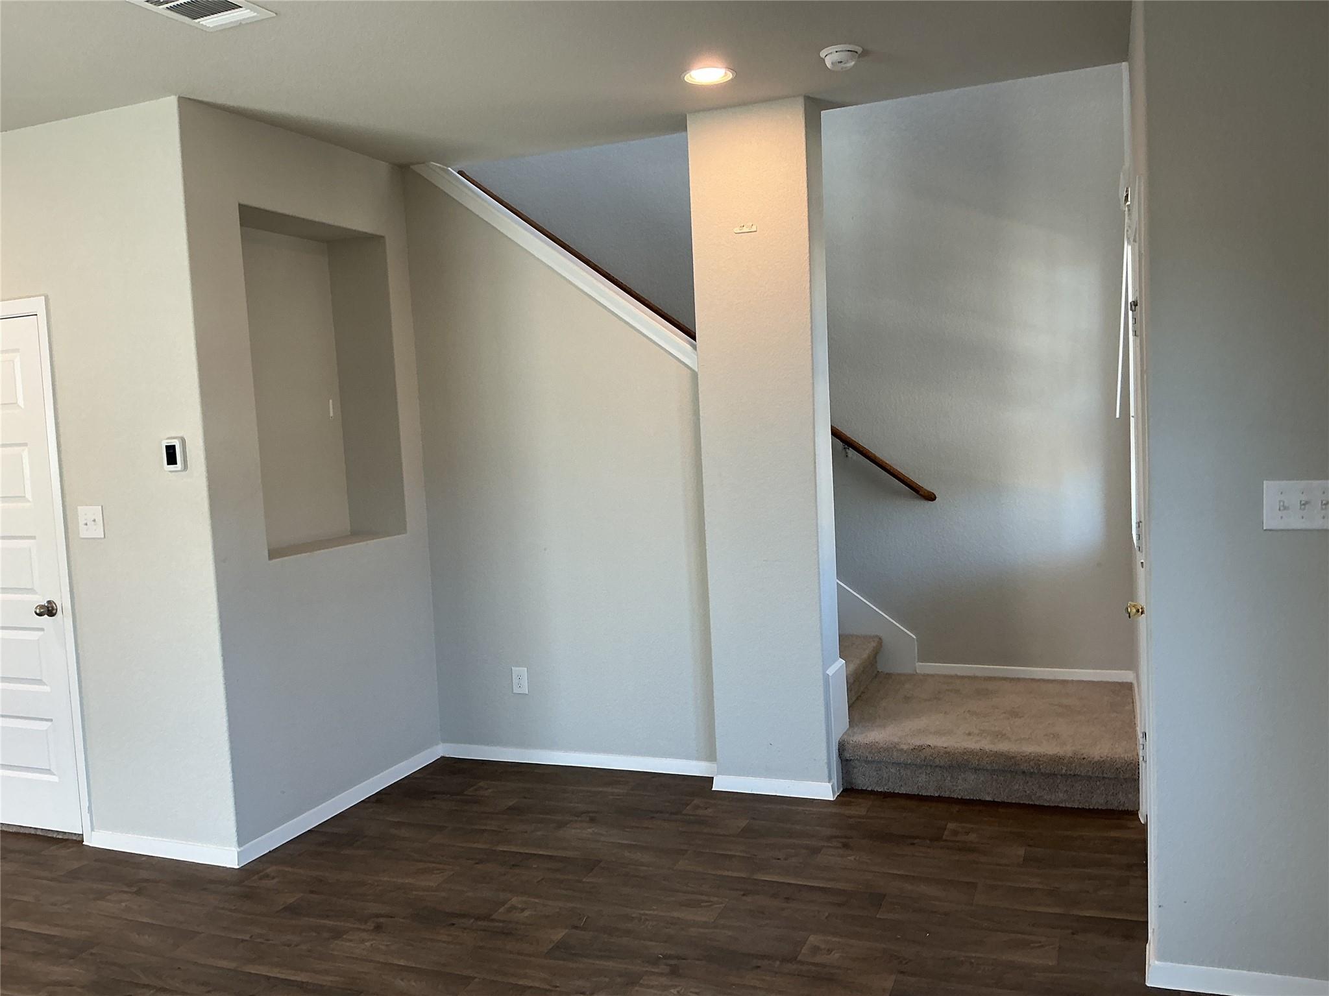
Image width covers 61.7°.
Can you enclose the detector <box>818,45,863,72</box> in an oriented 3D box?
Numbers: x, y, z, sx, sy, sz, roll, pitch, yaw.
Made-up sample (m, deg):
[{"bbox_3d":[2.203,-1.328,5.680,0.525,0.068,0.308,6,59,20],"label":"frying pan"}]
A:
[{"bbox_3d":[0.596,-1.473,3.743,0.145,0.055,0.145,-1,4,22],"label":"detector"}]

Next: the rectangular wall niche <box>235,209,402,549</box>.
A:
[{"bbox_3d":[-1.519,-0.462,4.655,0.312,1.337,0.890,-1,4,22],"label":"rectangular wall niche"}]

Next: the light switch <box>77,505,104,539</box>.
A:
[{"bbox_3d":[-2.164,0.092,4.193,0.119,0.118,0.012,-1,4,22],"label":"light switch"}]

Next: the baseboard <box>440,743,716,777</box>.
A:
[{"bbox_3d":[-0.415,1.180,5.007,1.380,0.064,0.016,-1,4,22],"label":"baseboard"}]

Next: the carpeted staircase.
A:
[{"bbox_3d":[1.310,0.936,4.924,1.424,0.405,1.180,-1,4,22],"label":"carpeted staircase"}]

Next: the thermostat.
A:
[{"bbox_3d":[-1.756,-0.153,3.992,0.090,0.115,0.030,-1,4,22],"label":"thermostat"}]

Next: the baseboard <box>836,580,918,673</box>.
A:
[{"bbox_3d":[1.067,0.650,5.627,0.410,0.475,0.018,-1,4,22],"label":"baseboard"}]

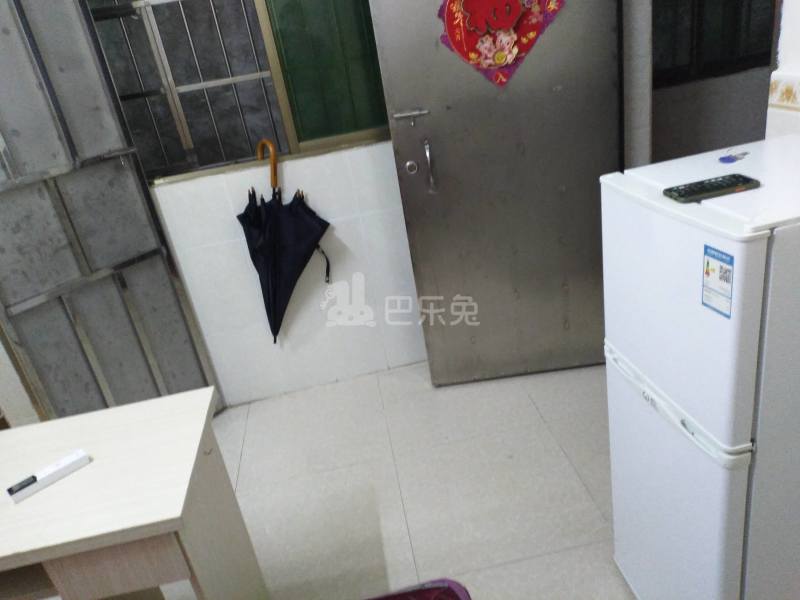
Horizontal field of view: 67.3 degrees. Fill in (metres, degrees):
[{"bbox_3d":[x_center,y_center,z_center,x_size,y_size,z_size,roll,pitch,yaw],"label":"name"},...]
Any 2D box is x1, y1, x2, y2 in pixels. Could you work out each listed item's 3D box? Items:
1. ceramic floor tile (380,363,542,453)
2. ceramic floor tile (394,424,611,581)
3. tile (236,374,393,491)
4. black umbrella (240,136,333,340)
[{"bbox_3d":[0.225,0.420,2.581,0.600,0.010,0.600,-12,24,-4],"label":"ceramic floor tile"},{"bbox_3d":[0.310,0.653,2.035,0.600,0.010,0.600,-12,24,-4],"label":"ceramic floor tile"},{"bbox_3d":[-0.361,0.544,2.544,0.600,0.010,0.600,-12,24,-4],"label":"tile"},{"bbox_3d":[-0.475,-0.190,2.470,0.370,0.880,0.190,1,22,-9],"label":"black umbrella"}]

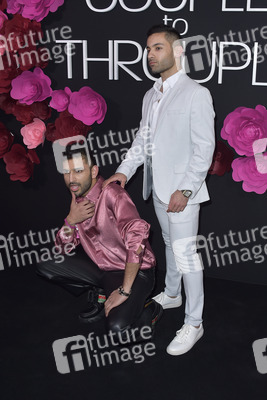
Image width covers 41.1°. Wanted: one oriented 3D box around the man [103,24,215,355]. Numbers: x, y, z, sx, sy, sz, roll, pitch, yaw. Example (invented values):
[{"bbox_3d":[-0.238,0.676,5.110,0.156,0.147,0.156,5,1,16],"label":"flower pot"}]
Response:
[{"bbox_3d":[0.160,-0.062,2.079,0.530,1.790,0.530,-7,15,-32],"label":"man"}]

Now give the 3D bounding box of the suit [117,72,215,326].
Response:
[{"bbox_3d":[0.193,0.007,2.118,0.450,1.460,0.510,-7,15,-32],"label":"suit"}]

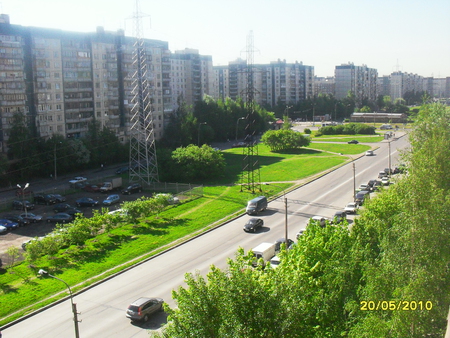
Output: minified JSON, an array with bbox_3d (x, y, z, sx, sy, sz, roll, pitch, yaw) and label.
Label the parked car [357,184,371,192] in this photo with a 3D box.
[{"bbox_3d":[31.166,4.331,110.373,1.750,1.450,4.300,4,10,28],"label":"parked car"}]

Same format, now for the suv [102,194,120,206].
[{"bbox_3d":[-23.413,6.443,102.212,1.700,1.520,4.000,3,10,23],"label":"suv"}]

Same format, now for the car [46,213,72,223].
[{"bbox_3d":[-27.628,8.195,82.809,4.350,1.420,1.700,2,10,14],"label":"car"}]

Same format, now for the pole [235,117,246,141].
[{"bbox_3d":[6.597,-17.939,222.470,3.500,10.100,0.400,4,10,28],"label":"pole"}]

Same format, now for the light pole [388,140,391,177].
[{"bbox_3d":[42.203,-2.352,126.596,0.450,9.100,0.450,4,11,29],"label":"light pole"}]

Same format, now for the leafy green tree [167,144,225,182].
[{"bbox_3d":[-7.698,-2.450,136.771,13.500,7.500,11.000,4,10,28],"label":"leafy green tree"}]

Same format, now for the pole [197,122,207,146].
[{"bbox_3d":[-8.277,-11.851,180.246,2.800,9.500,0.400,6,12,30],"label":"pole"}]

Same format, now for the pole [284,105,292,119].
[{"bbox_3d":[35.655,-29.112,274.095,3.600,10.500,0.600,6,12,30],"label":"pole"}]

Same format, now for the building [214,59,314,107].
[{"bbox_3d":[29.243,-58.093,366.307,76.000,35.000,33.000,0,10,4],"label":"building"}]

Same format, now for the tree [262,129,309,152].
[{"bbox_3d":[21.129,-10.007,170.800,17.200,6.800,11.500,0,10,0],"label":"tree"}]

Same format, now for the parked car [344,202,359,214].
[{"bbox_3d":[23.917,7.450,93.234,1.700,1.450,4.250,6,12,30],"label":"parked car"}]

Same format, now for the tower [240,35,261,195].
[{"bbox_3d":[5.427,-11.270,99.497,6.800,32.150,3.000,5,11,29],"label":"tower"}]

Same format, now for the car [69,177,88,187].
[{"bbox_3d":[-34.193,2.614,115.386,1.650,1.420,4.100,5,11,29],"label":"car"}]

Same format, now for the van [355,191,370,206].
[{"bbox_3d":[27.748,5.953,99.753,1.950,2.100,4.900,6,12,30],"label":"van"}]

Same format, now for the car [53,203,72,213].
[{"bbox_3d":[-28.837,7.110,89.054,4.300,1.450,1.700,4,11,25],"label":"car"}]

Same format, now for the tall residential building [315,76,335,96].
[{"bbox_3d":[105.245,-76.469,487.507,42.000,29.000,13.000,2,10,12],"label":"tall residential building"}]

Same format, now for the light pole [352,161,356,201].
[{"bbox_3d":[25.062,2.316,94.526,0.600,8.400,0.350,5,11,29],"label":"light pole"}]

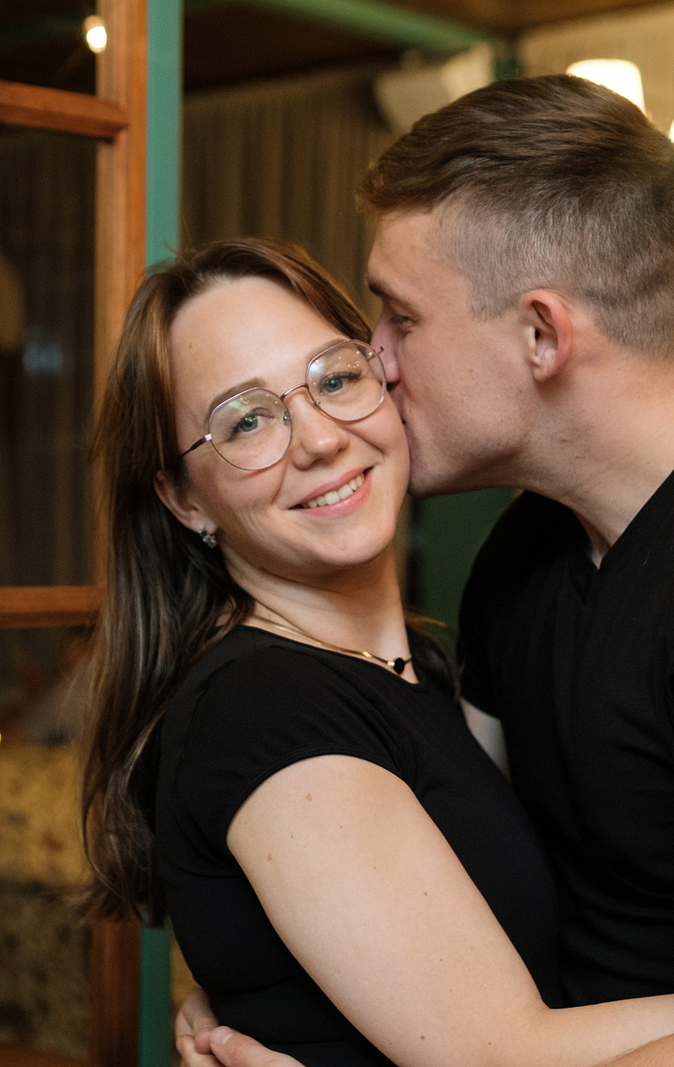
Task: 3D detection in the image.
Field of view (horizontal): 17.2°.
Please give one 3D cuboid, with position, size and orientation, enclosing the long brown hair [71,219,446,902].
[{"bbox_3d":[-0.050,0.032,1.480,0.235,0.455,0.225,1,0,-24],"label":"long brown hair"}]

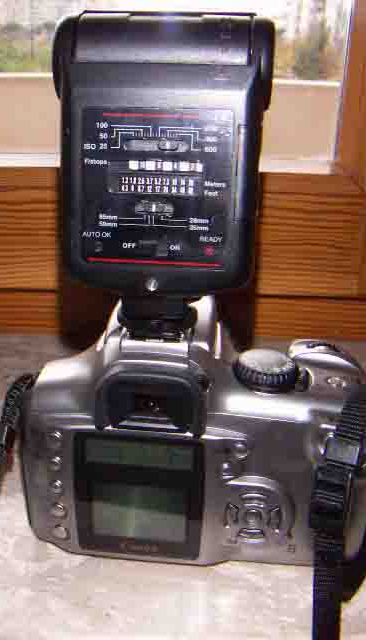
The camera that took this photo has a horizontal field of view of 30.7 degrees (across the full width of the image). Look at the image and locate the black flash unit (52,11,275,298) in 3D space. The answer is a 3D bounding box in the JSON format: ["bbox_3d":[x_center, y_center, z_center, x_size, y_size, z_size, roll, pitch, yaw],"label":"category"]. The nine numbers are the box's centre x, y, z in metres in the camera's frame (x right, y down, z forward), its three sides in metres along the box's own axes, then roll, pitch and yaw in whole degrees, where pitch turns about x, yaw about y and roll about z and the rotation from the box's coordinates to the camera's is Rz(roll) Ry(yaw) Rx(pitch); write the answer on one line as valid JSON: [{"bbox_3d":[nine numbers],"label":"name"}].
[{"bbox_3d":[-0.005,-0.062,0.259,0.072,0.104,0.078,3,25,3],"label":"black flash unit"}]

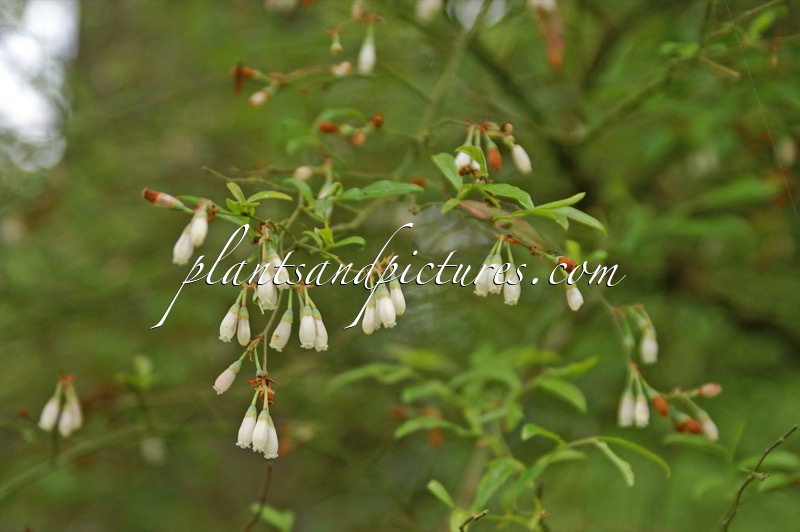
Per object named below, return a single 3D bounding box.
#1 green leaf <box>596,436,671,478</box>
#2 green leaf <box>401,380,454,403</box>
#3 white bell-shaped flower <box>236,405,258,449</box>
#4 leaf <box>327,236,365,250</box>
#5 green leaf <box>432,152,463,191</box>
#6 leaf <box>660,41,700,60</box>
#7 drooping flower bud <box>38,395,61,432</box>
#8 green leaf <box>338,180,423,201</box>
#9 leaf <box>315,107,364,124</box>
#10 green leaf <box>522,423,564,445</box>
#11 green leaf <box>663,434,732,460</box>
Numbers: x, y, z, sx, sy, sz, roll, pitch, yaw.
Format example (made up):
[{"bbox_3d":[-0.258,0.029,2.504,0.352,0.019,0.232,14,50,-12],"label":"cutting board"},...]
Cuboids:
[{"bbox_3d":[0.061,0.050,0.520,0.022,0.004,0.006,27,0,0],"label":"green leaf"},{"bbox_3d":[0.009,0.041,0.660,0.018,0.004,0.006,-17,44,-14],"label":"green leaf"},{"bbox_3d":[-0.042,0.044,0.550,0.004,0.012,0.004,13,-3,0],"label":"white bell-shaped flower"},{"bbox_3d":[-0.015,-0.006,0.550,0.011,0.003,0.004,-9,17,14],"label":"leaf"},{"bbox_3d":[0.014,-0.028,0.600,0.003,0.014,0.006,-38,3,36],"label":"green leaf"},{"bbox_3d":[0.103,-0.080,0.740,0.015,0.004,0.007,6,18,-15],"label":"leaf"},{"bbox_3d":[-0.105,0.044,0.600,0.005,0.012,0.005,13,0,0],"label":"drooping flower bud"},{"bbox_3d":[-0.006,-0.022,0.570,0.025,0.003,0.008,-6,26,-6],"label":"green leaf"},{"bbox_3d":[-0.020,-0.050,0.660,0.017,0.004,0.006,-1,28,-1],"label":"leaf"},{"bbox_3d":[0.044,0.052,0.620,0.014,0.003,0.006,19,27,0],"label":"green leaf"},{"bbox_3d":[0.101,0.061,0.680,0.023,0.004,0.007,14,35,0],"label":"green leaf"}]

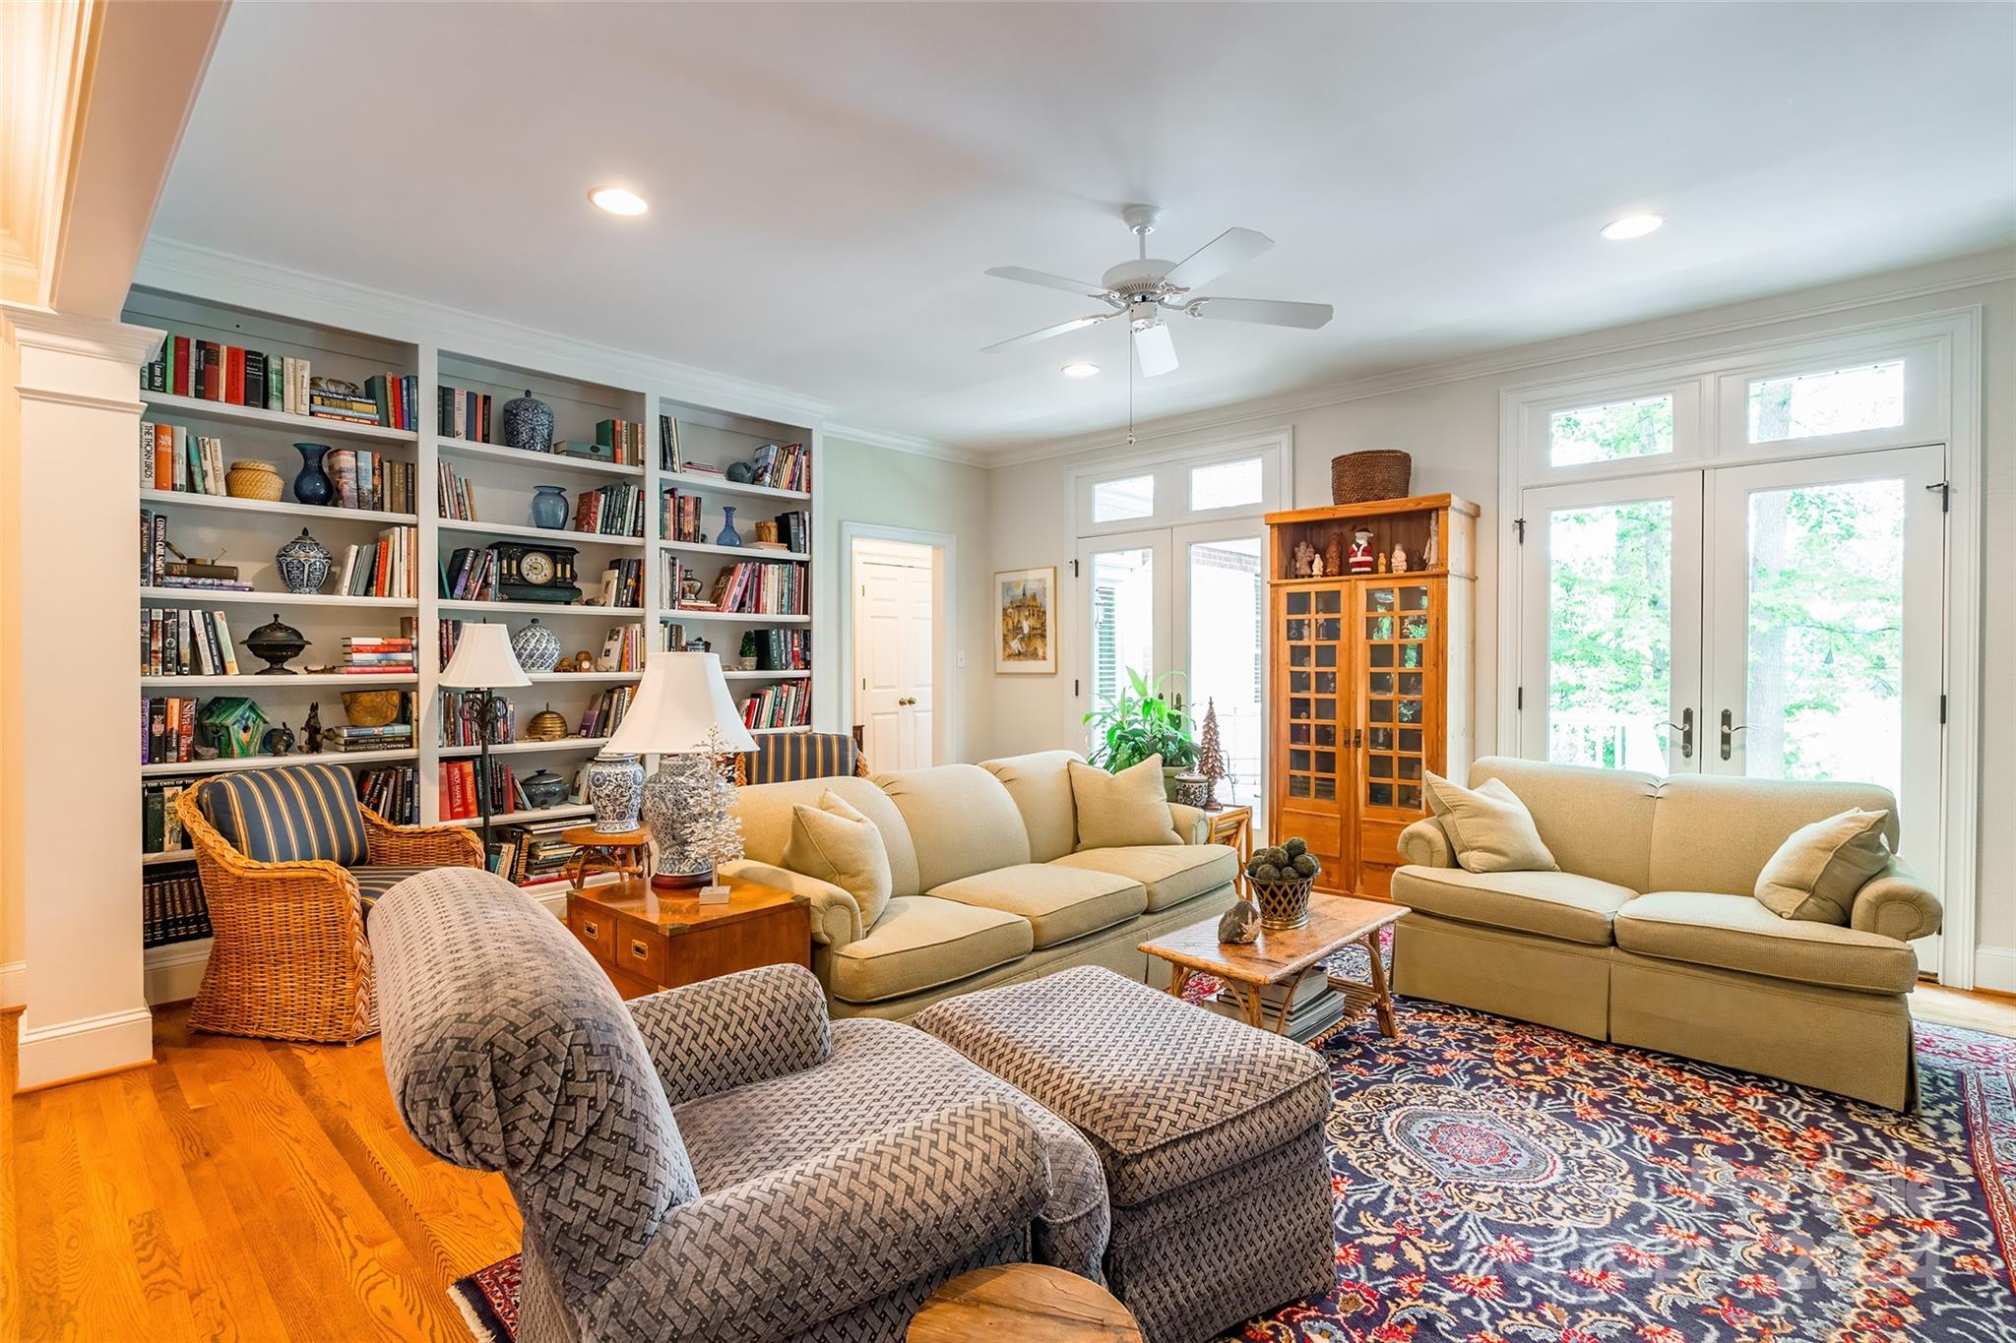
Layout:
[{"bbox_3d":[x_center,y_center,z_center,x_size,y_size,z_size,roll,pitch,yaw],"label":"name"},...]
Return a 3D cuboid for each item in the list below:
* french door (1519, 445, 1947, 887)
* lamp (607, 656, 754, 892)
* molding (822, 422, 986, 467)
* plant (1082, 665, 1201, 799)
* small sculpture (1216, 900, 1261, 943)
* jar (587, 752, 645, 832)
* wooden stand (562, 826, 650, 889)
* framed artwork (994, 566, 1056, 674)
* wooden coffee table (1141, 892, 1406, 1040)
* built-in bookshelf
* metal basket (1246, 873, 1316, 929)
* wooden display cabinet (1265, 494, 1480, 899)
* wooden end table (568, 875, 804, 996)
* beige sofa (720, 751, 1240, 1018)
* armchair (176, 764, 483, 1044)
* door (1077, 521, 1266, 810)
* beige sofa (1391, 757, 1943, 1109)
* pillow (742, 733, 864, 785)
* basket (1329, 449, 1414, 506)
[{"bbox_3d":[3.087,0.146,3.942,1.440,2.070,0.070,0,1,40],"label":"french door"},{"bbox_3d":[-0.953,0.281,2.600,0.440,0.675,0.440,0,1,44],"label":"lamp"},{"bbox_3d":[-0.674,-1.503,5.957,0.090,0.100,1.500,1,1,45],"label":"molding"},{"bbox_3d":[0.646,0.300,4.350,0.570,0.640,0.550,0,1,0],"label":"plant"},{"bbox_3d":[0.697,0.748,2.700,0.125,0.118,0.110,0,0,-34],"label":"small sculpture"},{"bbox_3d":[-1.513,0.462,3.450,0.215,0.310,0.215,0,1,-39],"label":"jar"},{"bbox_3d":[-1.415,0.890,3.150,0.330,0.635,0.330,0,1,44],"label":"wooden stand"},{"bbox_3d":[0.120,-0.349,6.311,0.550,0.740,0.030,1,1,41],"label":"framed artwork"},{"bbox_3d":[0.855,0.996,2.778,0.950,0.430,0.420,0,1,-44],"label":"wooden coffee table"},{"bbox_3d":[-2.199,-0.097,4.226,0.360,2.530,2.875,1,1,45],"label":"built-in bookshelf"},{"bbox_3d":[0.859,0.711,2.800,0.225,0.160,0.225,0,1,-44],"label":"metal basket"},{"bbox_3d":[1.824,0.184,4.506,0.880,1.970,0.520,1,1,41],"label":"wooden display cabinet"},{"bbox_3d":[-0.881,0.917,2.462,0.415,0.595,0.545,0,1,-44],"label":"wooden end table"},{"bbox_3d":[-0.053,0.787,3.340,2.050,0.840,0.900,0,1,-44],"label":"beige sofa"},{"bbox_3d":[-2.345,0.764,3.170,0.690,0.820,0.670,0,1,11],"label":"armchair"},{"bbox_3d":[1.023,0.132,5.679,1.420,2.070,0.070,0,1,40],"label":"door"},{"bbox_3d":[2.230,0.788,3.213,1.500,0.840,0.900,0,1,41],"label":"beige sofa"},{"bbox_3d":[-1.040,0.507,4.500,0.570,0.390,0.150,0,1,-8],"label":"pillow"},{"bbox_3d":[1.872,-0.974,4.620,0.410,0.270,0.400,0,1,41],"label":"basket"}]

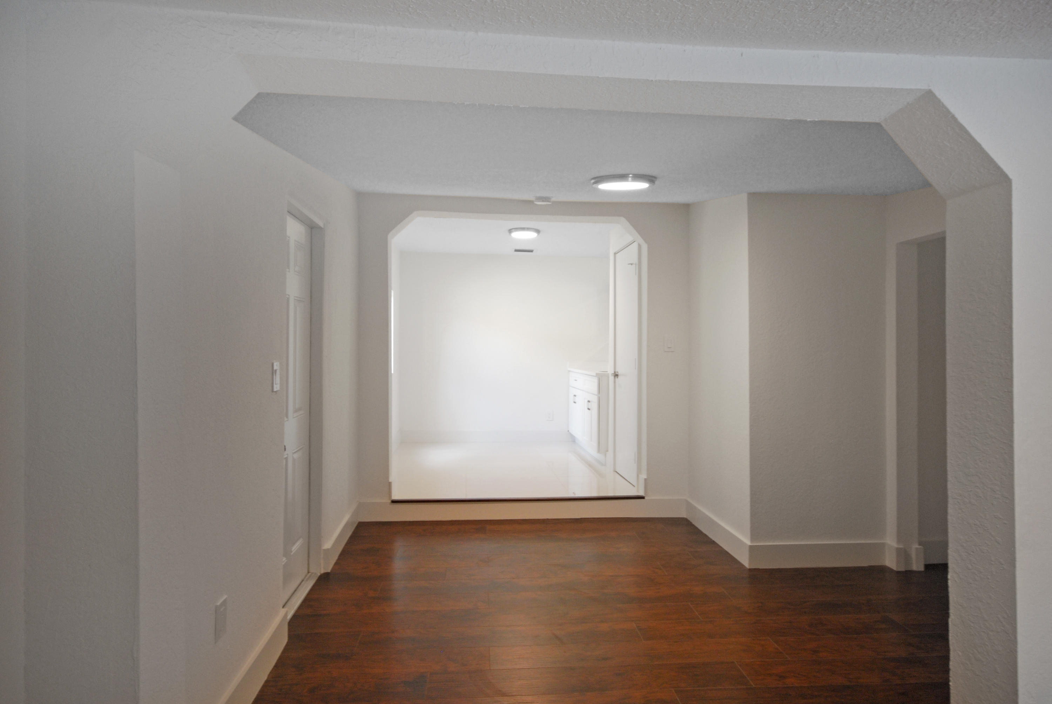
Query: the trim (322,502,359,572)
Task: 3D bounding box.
[{"bbox_3d":[-1.202,1.202,4.069,0.030,0.141,1.041,0,0,-5],"label":"trim"}]

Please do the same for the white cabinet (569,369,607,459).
[{"bbox_3d":[0.931,0.678,6.942,0.610,0.910,1.664,0,0,-5],"label":"white cabinet"}]

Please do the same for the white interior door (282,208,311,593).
[{"bbox_3d":[-1.234,0.285,3.163,0.040,2.005,0.785,0,0,-5],"label":"white interior door"}]

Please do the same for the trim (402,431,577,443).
[{"bbox_3d":[-0.468,1.057,7.668,2.184,0.141,0.018,0,0,-5],"label":"trim"}]

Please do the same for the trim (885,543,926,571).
[{"bbox_3d":[2.258,1.218,3.657,0.182,0.141,0.108,0,0,-5],"label":"trim"}]

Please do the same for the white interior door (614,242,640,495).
[{"bbox_3d":[0.894,0.099,5.395,0.045,2.025,0.683,0,1,-5],"label":"white interior door"}]

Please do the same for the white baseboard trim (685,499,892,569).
[{"bbox_3d":[1.692,1.216,4.242,0.870,0.141,1.162,0,0,-5],"label":"white baseboard trim"}]

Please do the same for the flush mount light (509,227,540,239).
[{"bbox_3d":[-0.014,-1.191,6.161,0.300,0.064,0.300,0,0,-5],"label":"flush mount light"}]

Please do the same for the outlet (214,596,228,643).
[{"bbox_3d":[-1.009,0.891,2.037,0.009,0.122,0.082,0,0,-5],"label":"outlet"}]

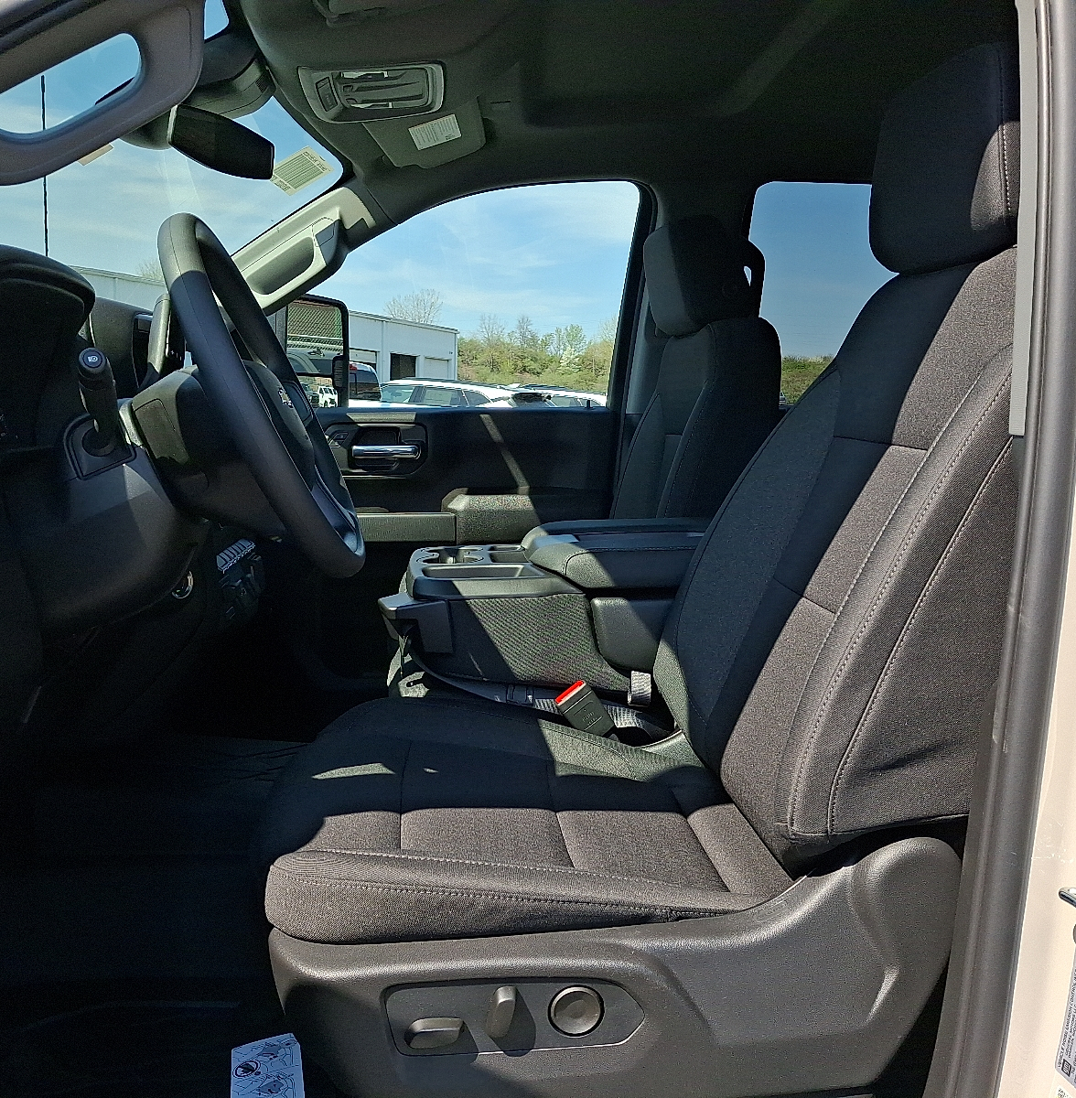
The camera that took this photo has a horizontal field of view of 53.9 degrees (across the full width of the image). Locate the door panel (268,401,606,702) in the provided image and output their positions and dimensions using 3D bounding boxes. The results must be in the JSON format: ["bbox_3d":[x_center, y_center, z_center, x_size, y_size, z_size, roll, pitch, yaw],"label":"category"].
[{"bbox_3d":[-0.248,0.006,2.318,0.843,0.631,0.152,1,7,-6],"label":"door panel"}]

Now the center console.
[{"bbox_3d":[0.026,0.070,1.561,0.500,0.192,0.343,1,7,-6],"label":"center console"}]

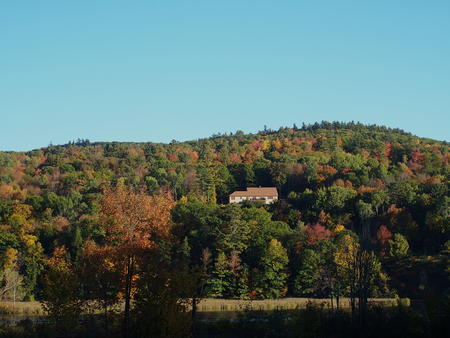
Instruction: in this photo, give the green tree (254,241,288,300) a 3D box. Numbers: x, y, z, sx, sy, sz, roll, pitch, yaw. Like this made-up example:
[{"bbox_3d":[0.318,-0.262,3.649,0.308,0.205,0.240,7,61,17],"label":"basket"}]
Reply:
[{"bbox_3d":[14.020,30.000,298.000,10.000,18.200,10.000,0,-4,0],"label":"green tree"}]

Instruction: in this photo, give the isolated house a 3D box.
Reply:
[{"bbox_3d":[12.180,11.340,415.000,20.200,7.300,10.000,0,-4,0],"label":"isolated house"}]

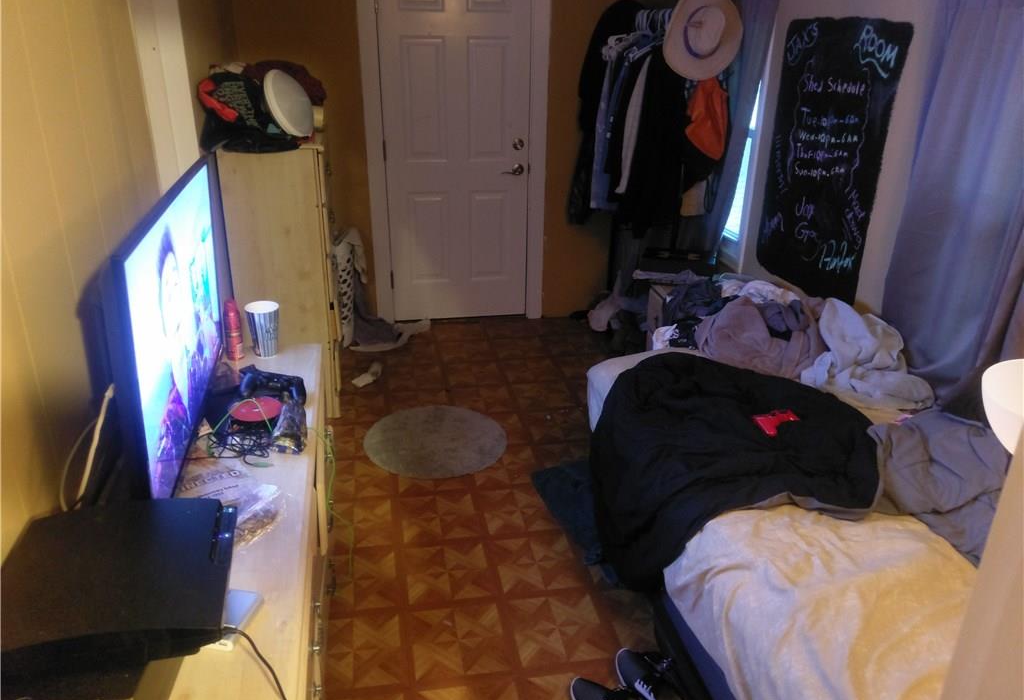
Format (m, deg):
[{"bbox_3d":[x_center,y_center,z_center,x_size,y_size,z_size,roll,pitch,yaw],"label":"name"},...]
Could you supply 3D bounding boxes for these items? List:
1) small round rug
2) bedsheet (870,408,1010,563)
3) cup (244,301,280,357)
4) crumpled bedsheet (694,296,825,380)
[{"bbox_3d":[-0.332,0.382,3.329,0.610,0.012,0.610,0,25,0],"label":"small round rug"},{"bbox_3d":[1.248,0.331,2.223,0.480,0.180,0.620,17,30,31],"label":"bedsheet"},{"bbox_3d":[-0.679,-0.053,2.102,0.093,0.135,0.093,-4,25,-9],"label":"cup"},{"bbox_3d":[0.906,-0.066,2.879,0.420,0.250,0.420,-4,25,-9],"label":"crumpled bedsheet"}]

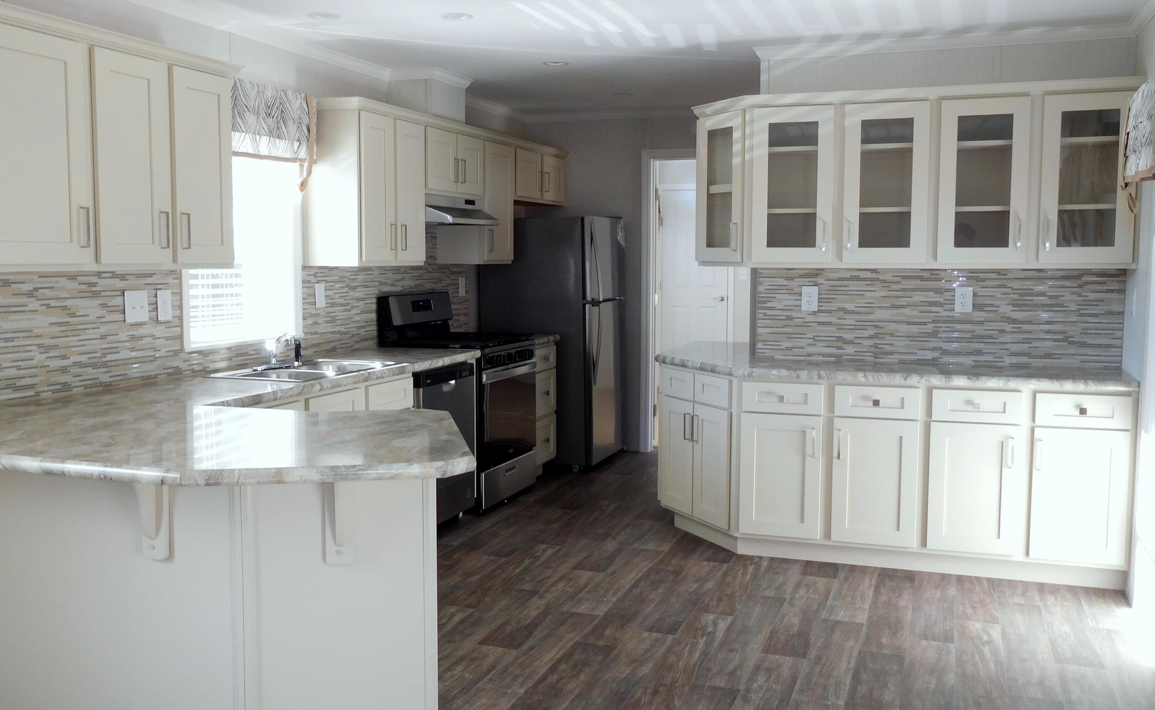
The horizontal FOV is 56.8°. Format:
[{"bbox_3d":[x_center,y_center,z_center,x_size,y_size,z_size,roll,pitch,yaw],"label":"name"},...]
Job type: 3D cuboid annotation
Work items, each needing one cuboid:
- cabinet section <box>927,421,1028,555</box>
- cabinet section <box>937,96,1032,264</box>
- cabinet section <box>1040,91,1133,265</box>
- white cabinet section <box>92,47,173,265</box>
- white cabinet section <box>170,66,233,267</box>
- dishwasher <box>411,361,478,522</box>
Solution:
[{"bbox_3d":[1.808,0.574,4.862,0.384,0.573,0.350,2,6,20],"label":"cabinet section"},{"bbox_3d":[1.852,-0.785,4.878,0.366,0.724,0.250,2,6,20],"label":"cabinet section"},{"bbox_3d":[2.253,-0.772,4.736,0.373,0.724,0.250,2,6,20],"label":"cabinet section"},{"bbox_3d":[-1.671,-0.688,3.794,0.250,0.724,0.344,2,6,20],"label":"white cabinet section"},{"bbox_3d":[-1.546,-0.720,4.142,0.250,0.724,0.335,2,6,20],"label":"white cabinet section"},{"bbox_3d":[-0.935,0.461,5.582,0.610,0.837,0.600,2,5,20],"label":"dishwasher"}]

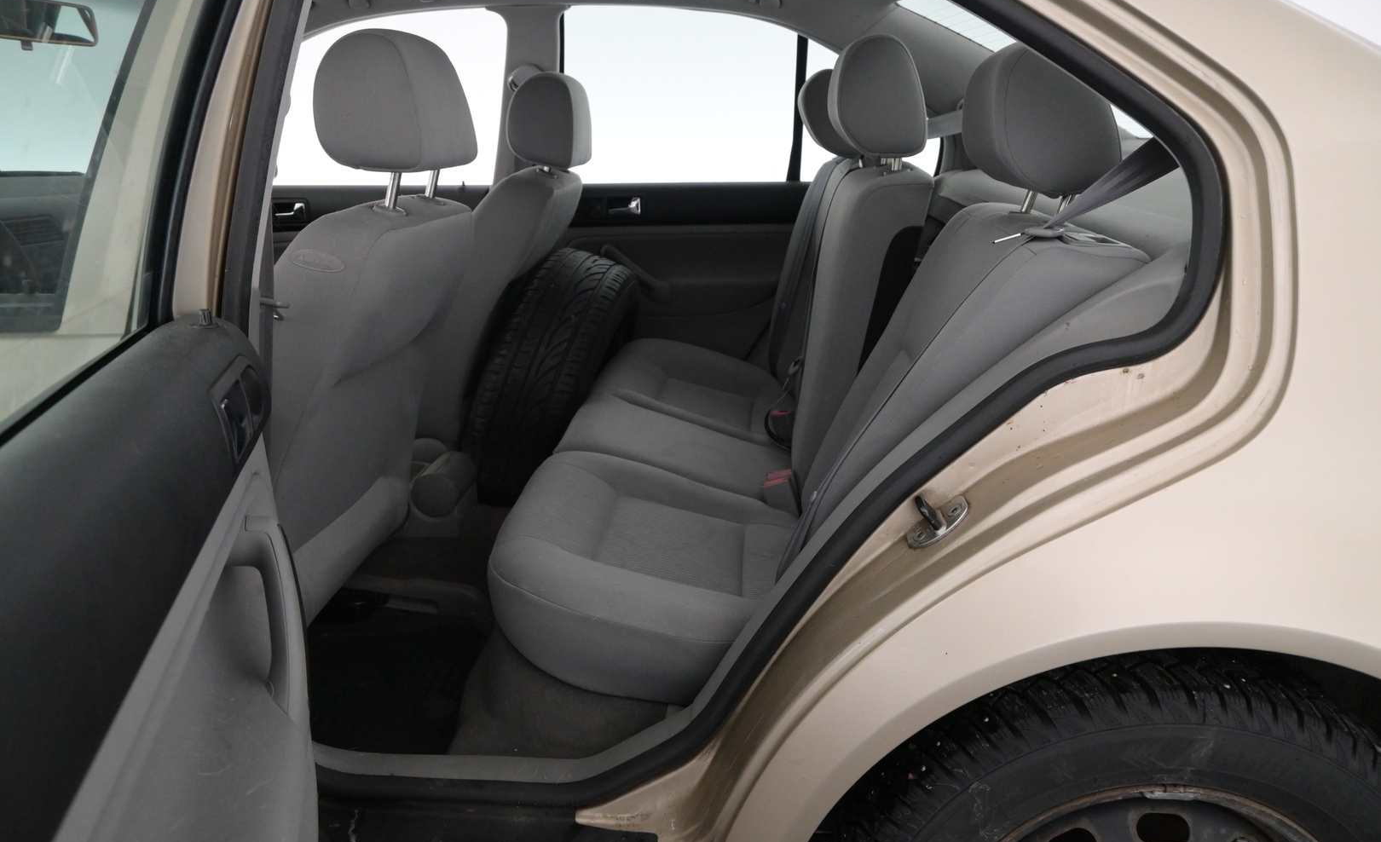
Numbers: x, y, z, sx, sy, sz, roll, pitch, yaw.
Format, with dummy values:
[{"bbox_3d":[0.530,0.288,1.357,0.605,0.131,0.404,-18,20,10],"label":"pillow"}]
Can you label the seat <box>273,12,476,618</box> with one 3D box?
[{"bbox_3d":[-0.725,-0.069,1.400,0.860,0.960,0.520,1,17,5],"label":"seat"}]

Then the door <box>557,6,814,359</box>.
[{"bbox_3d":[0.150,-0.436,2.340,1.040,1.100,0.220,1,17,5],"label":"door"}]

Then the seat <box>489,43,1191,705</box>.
[{"bbox_3d":[0.146,-0.203,1.656,0.870,0.890,1.310,1,17,5],"label":"seat"}]

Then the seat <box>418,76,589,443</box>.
[{"bbox_3d":[-0.631,-0.275,2.079,0.860,0.960,0.520,1,17,5],"label":"seat"}]

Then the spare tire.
[{"bbox_3d":[-0.340,-0.103,2.106,0.210,0.630,0.630,25,17,-6],"label":"spare tire"}]

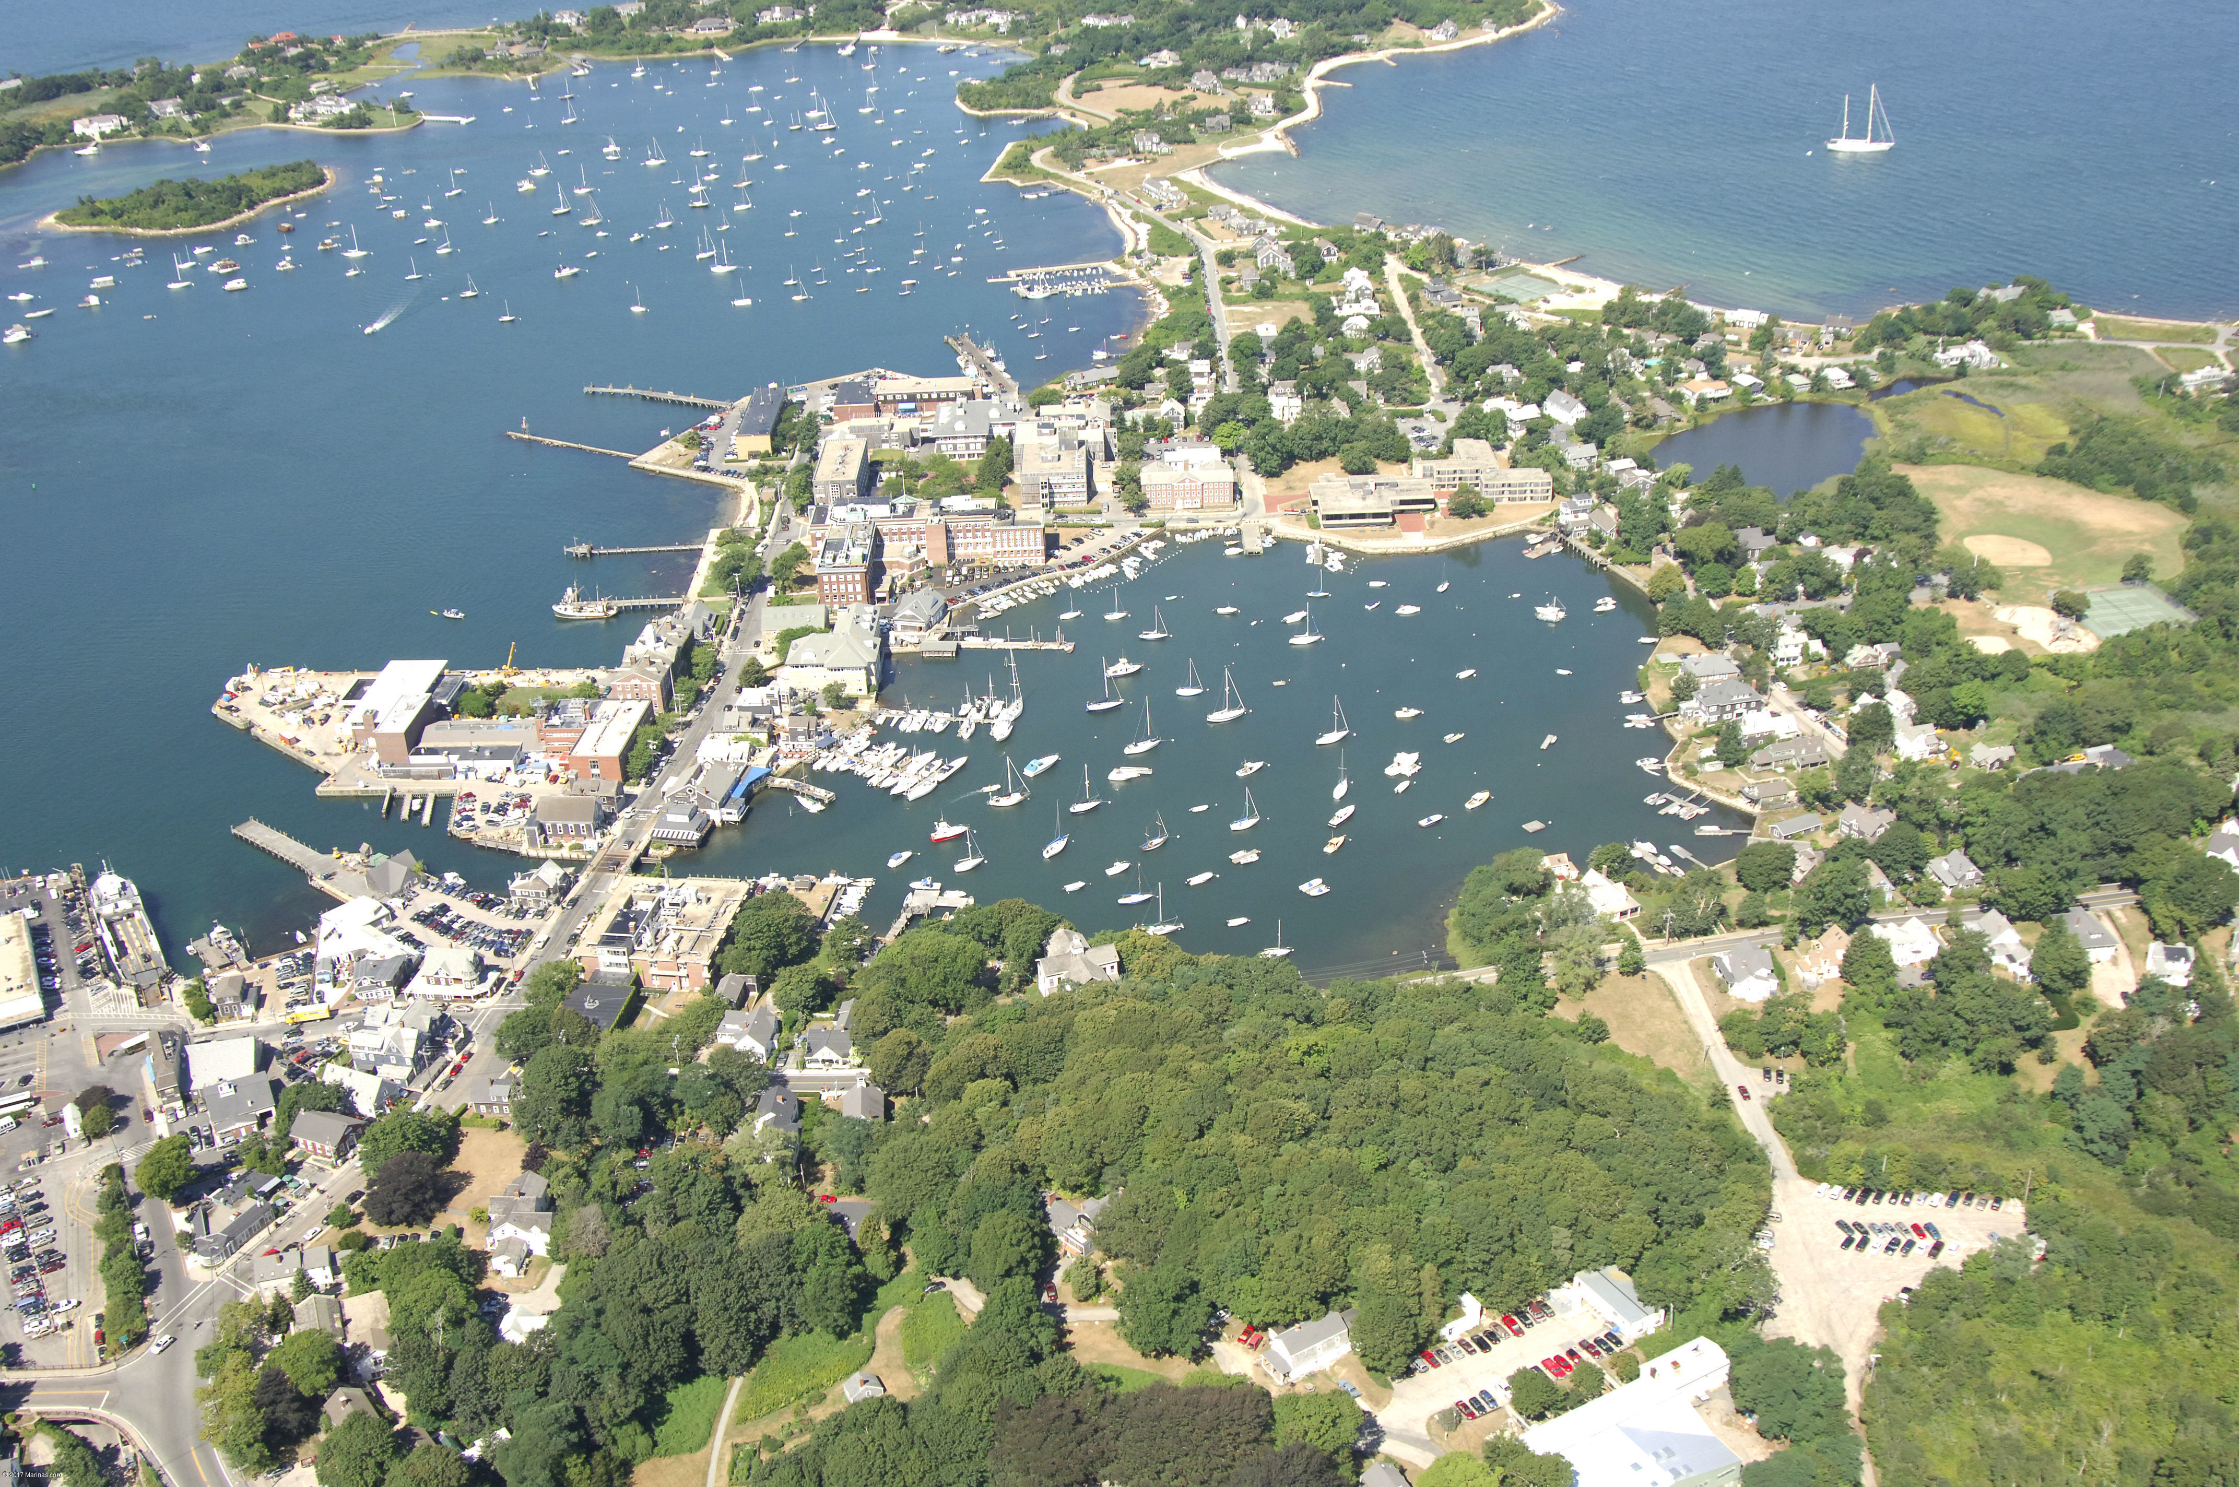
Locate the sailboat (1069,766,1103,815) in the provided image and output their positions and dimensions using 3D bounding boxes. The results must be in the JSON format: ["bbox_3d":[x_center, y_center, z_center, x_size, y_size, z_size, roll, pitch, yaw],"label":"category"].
[{"bbox_3d":[-10.200,13.330,669.790,10.320,15.000,3.330,-13,30,-18],"label":"sailboat"}]

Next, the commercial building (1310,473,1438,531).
[{"bbox_3d":[100.800,-96.640,888.550,49.670,8.000,37.970,1,27,6],"label":"commercial building"}]

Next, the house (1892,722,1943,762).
[{"bbox_3d":[236.800,-1.090,663.490,12.500,8.000,10.500,-7,27,-9],"label":"house"}]

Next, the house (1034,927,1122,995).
[{"bbox_3d":[-10.750,56.430,576.690,20.000,10.200,18.800,-11,29,-15],"label":"house"}]

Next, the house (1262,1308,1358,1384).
[{"bbox_3d":[38.060,120.880,453.830,18.000,8.300,8.800,-16,31,-24],"label":"house"}]

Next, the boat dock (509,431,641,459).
[{"bbox_3d":[-240.470,-129.990,978.780,74.500,2.500,3.000,13,31,27],"label":"boat dock"}]

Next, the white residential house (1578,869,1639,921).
[{"bbox_3d":[129.970,39.700,594.310,9.800,7.000,18.000,-12,28,-18],"label":"white residential house"}]

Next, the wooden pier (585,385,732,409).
[{"bbox_3d":[-219.770,-163.550,1061.880,82.660,4.000,4.200,9,29,21],"label":"wooden pier"}]

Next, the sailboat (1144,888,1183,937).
[{"bbox_3d":[11.470,44.420,600.210,10.000,15.000,3.200,-11,28,-15],"label":"sailboat"}]

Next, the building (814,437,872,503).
[{"bbox_3d":[-116.210,-113.930,939.250,17.750,10.620,50.760,-3,27,0],"label":"building"}]

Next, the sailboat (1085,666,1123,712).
[{"bbox_3d":[-5.320,-19.720,724.960,12.200,17.300,3.600,-12,28,-18],"label":"sailboat"}]

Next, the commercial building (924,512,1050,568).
[{"bbox_3d":[-49.540,-77.090,835.930,43.550,16.500,18.000,-2,28,1],"label":"commercial building"}]

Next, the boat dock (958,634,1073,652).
[{"bbox_3d":[-36.070,-34.590,772.550,41.570,4.200,5.500,1,28,6],"label":"boat dock"}]

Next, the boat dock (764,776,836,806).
[{"bbox_3d":[-97.750,14.920,686.640,25.190,3.000,6.200,11,31,24],"label":"boat dock"}]

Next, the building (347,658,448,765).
[{"bbox_3d":[-232.510,-9.980,726.250,20.000,12.500,57.000,-2,27,2],"label":"building"}]

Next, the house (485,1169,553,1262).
[{"bbox_3d":[-130.180,103.010,487.970,12.800,8.300,19.000,-2,27,1],"label":"house"}]

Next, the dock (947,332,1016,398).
[{"bbox_3d":[-66.970,-183.830,1089.150,10.260,4.000,95.610,-10,28,-15],"label":"dock"}]

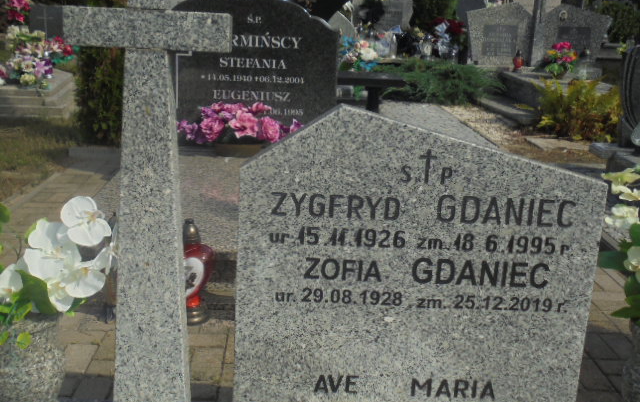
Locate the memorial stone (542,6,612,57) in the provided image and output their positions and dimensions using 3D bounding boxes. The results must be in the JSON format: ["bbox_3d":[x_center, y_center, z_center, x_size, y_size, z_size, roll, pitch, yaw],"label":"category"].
[{"bbox_3d":[2.963,-1.917,8.186,0.820,0.695,0.130,2,17,-3],"label":"memorial stone"}]

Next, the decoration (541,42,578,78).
[{"bbox_3d":[2.434,-1.450,7.194,0.391,0.364,0.330,2,17,-3],"label":"decoration"}]

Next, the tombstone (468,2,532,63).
[{"bbox_3d":[2.075,-1.928,8.147,0.766,0.698,0.130,2,17,-3],"label":"tombstone"}]

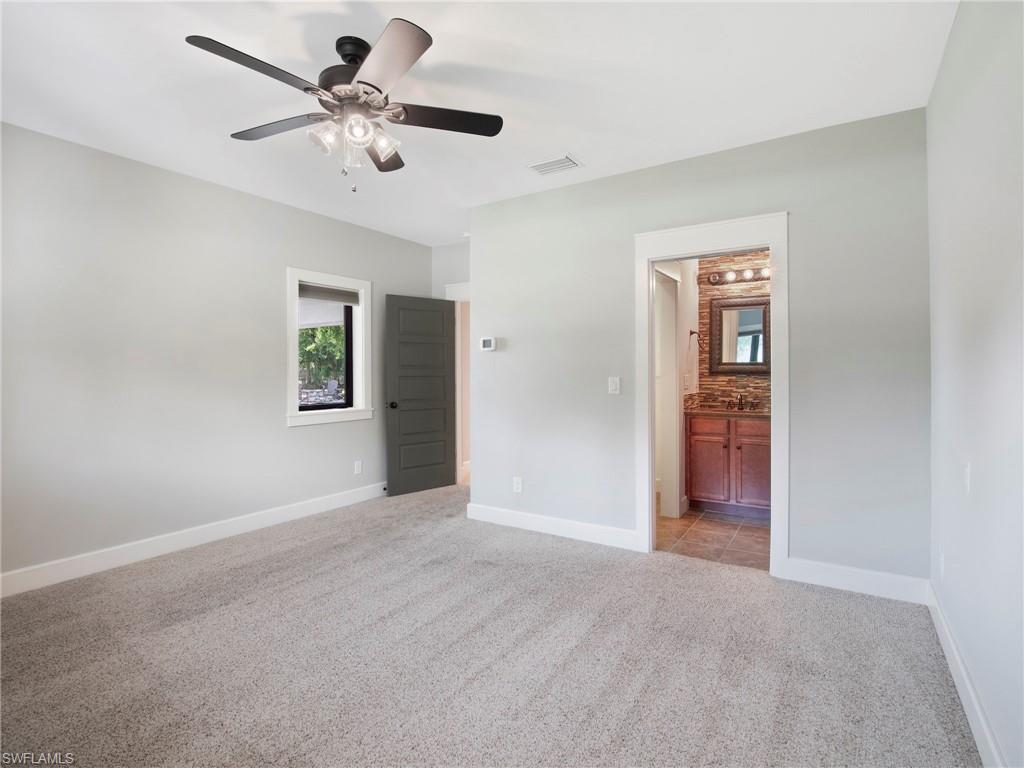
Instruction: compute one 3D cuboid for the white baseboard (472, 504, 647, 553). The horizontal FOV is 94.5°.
[{"bbox_3d":[0.290,1.144,3.832,1.598,0.142,0.022,0,1,31],"label":"white baseboard"}]

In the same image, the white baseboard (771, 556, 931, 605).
[{"bbox_3d":[1.978,1.153,2.824,0.767,0.145,0.022,0,1,31],"label":"white baseboard"}]

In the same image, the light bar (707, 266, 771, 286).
[{"bbox_3d":[2.211,-1.049,4.585,0.599,0.132,0.120,0,1,31],"label":"light bar"}]

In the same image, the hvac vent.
[{"bbox_3d":[0.293,-1.516,3.301,0.327,0.018,0.197,0,1,31],"label":"hvac vent"}]

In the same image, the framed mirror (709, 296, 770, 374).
[{"bbox_3d":[2.244,-0.467,4.622,0.584,0.761,0.040,0,1,31],"label":"framed mirror"}]

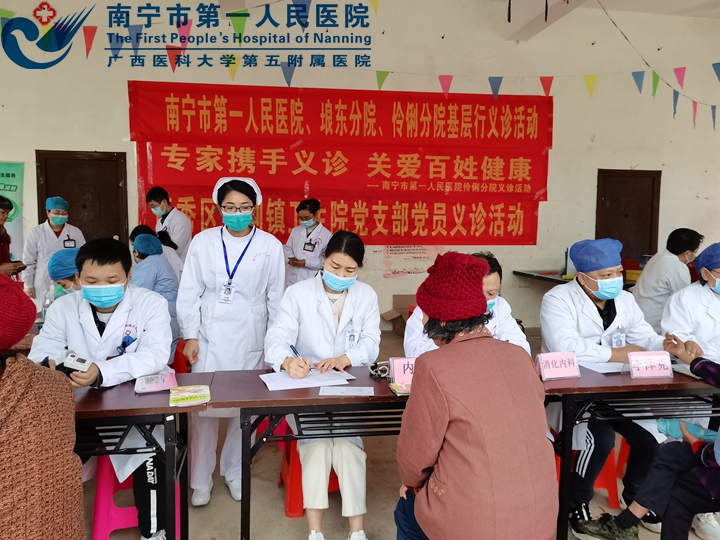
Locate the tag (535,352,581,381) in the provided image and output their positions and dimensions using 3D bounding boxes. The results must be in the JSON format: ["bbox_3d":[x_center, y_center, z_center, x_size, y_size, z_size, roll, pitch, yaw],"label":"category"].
[{"bbox_3d":[0.818,0.391,2.327,0.175,0.100,0.070,-1,5,-18],"label":"tag"}]

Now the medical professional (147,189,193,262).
[{"bbox_3d":[-1.685,0.105,5.020,0.470,1.687,0.340,4,6,37],"label":"medical professional"}]

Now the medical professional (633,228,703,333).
[{"bbox_3d":[2.208,0.382,3.980,0.700,1.348,0.500,-3,6,-37],"label":"medical professional"}]

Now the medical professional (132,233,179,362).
[{"bbox_3d":[-1.693,0.377,4.345,0.700,1.300,0.500,3,5,25],"label":"medical professional"}]

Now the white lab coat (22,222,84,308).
[{"bbox_3d":[-2.571,0.055,4.771,0.520,0.950,0.310,-2,5,-28],"label":"white lab coat"}]

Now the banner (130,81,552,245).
[{"bbox_3d":[-0.112,-1.300,7.146,5.372,1.983,0.030,0,5,-8],"label":"banner"}]

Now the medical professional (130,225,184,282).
[{"bbox_3d":[-1.575,0.315,4.500,0.650,1.353,0.480,1,5,3],"label":"medical professional"}]

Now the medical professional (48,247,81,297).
[{"bbox_3d":[-1.804,0.476,3.671,0.700,1.210,0.500,-4,6,-42],"label":"medical professional"}]

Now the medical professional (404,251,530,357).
[{"bbox_3d":[0.485,0.552,2.572,0.580,1.270,0.720,0,5,0],"label":"medical professional"}]

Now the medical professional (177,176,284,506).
[{"bbox_3d":[-0.636,0.340,2.780,0.510,1.589,0.300,1,5,3],"label":"medical professional"}]

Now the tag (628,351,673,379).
[{"bbox_3d":[1.236,0.403,2.416,0.180,0.105,0.068,0,5,-9],"label":"tag"}]

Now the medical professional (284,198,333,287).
[{"bbox_3d":[-0.436,0.180,4.931,0.490,1.620,0.380,2,5,22],"label":"medical professional"}]

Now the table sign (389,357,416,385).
[{"bbox_3d":[0.217,0.405,2.285,0.180,0.105,0.070,0,5,-9],"label":"table sign"}]

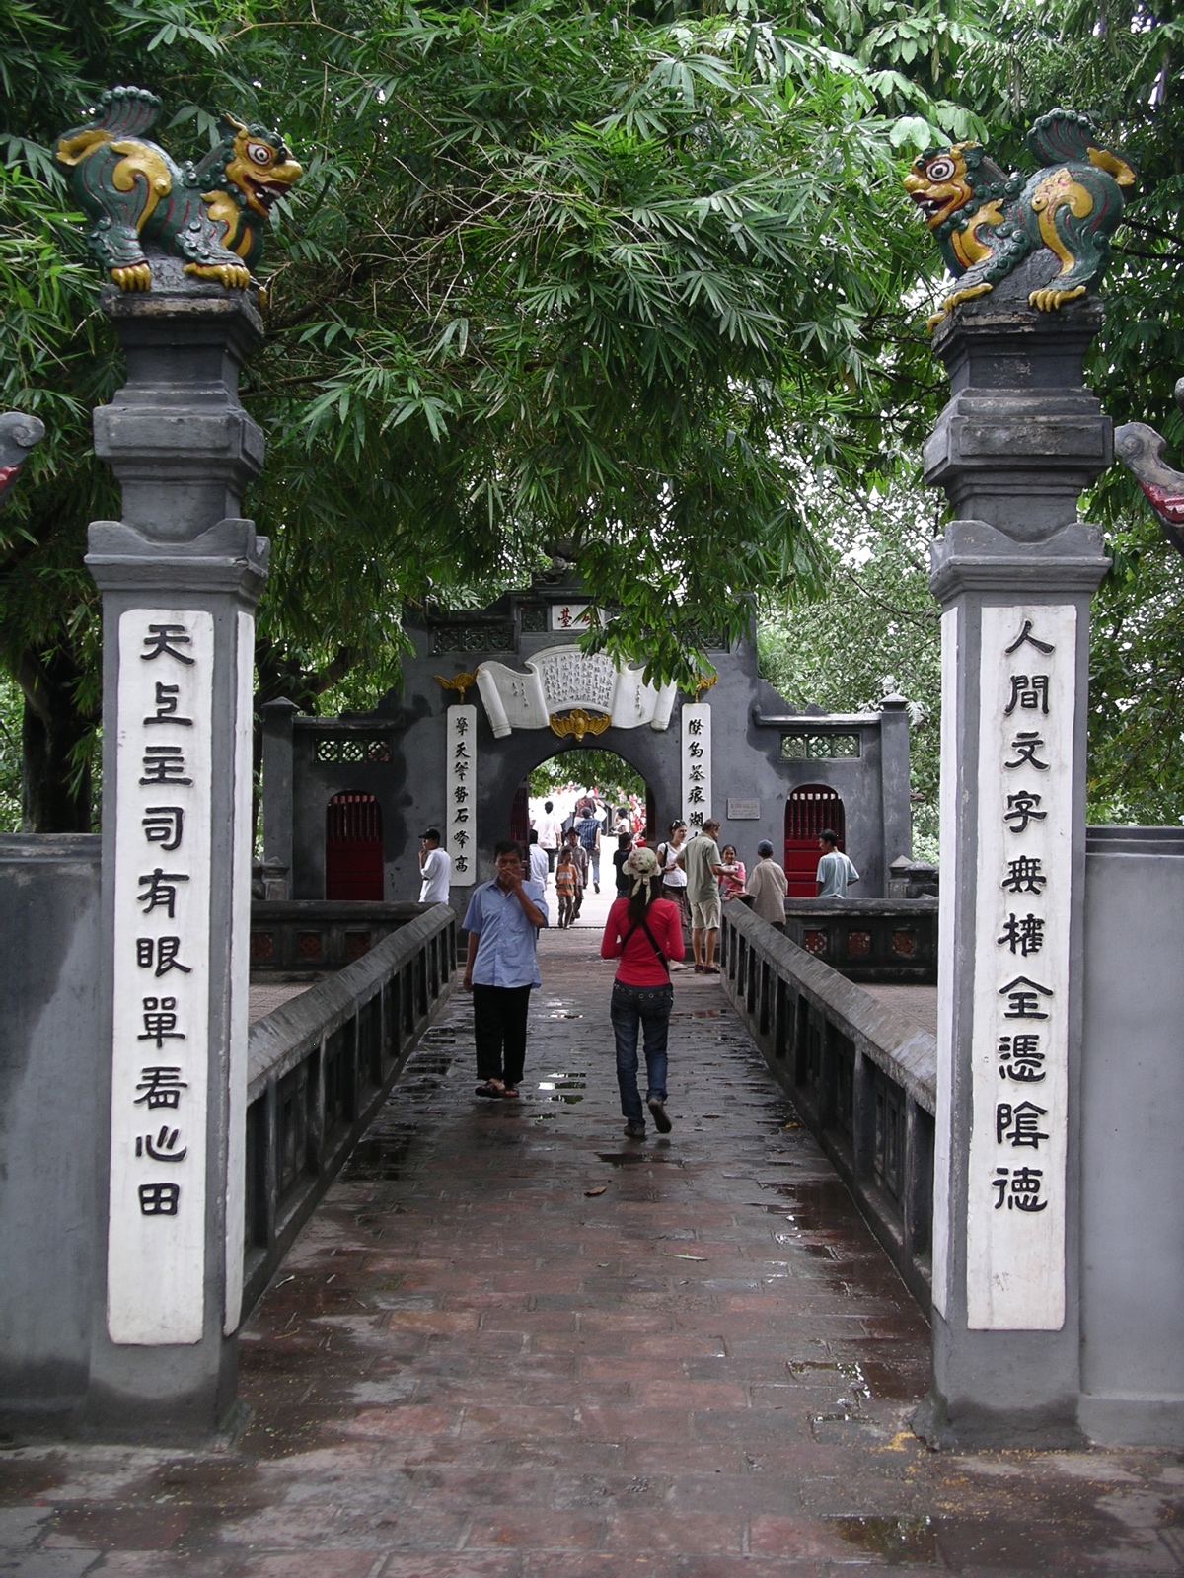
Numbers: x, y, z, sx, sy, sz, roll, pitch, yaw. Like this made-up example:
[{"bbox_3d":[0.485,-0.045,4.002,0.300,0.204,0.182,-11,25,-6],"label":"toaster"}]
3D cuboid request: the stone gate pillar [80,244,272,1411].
[{"bbox_3d":[-1.373,0.245,7.830,0.530,3.720,0.530,1,0,0],"label":"stone gate pillar"}]

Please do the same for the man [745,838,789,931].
[{"bbox_3d":[1.735,1.255,23.500,0.460,1.530,0.330,0,0,-18],"label":"man"}]

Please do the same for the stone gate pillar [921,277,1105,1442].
[{"bbox_3d":[1.383,0.270,7.830,0.530,3.700,0.530,1,0,0],"label":"stone gate pillar"}]

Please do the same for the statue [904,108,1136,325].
[{"bbox_3d":[1.411,-1.895,7.820,0.770,0.710,0.400,0,0,-3],"label":"statue"}]

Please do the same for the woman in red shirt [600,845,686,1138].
[{"bbox_3d":[0.292,1.151,13.550,0.490,1.660,0.420,0,0,0],"label":"woman in red shirt"}]

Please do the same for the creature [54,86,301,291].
[{"bbox_3d":[-1.366,-1.965,7.820,0.810,0.730,0.400,0,0,3],"label":"creature"}]

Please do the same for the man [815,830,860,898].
[{"bbox_3d":[2.600,1.230,25.200,0.490,1.580,0.310,1,0,-30],"label":"man"}]

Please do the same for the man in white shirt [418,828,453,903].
[{"bbox_3d":[-1.680,1.210,25.500,0.340,1.570,0.440,0,0,32],"label":"man in white shirt"}]

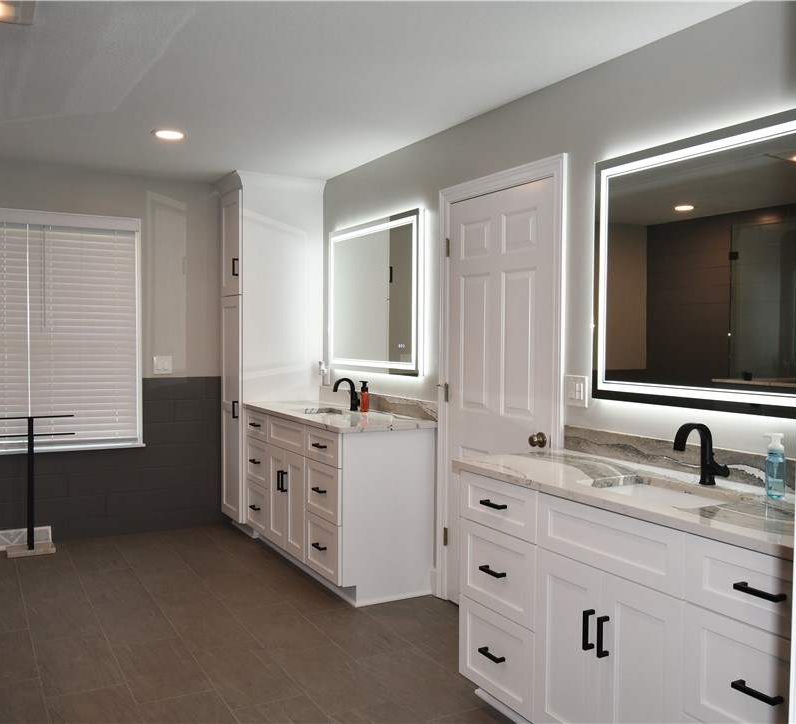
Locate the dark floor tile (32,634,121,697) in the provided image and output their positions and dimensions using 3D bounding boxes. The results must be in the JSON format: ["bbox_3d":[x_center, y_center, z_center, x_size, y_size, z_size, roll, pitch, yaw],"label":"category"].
[{"bbox_3d":[-1.355,1.270,3.184,0.294,0.010,0.588,-1,2,-30],"label":"dark floor tile"}]

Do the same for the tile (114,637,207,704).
[{"bbox_3d":[-0.988,1.276,3.138,0.298,0.010,0.595,0,2,-30],"label":"tile"}]

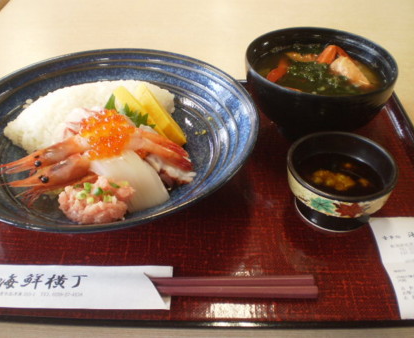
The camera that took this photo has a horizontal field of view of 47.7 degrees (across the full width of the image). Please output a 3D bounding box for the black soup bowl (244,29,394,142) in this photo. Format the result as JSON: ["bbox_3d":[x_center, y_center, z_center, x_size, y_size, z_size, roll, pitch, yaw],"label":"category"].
[{"bbox_3d":[0.105,-0.073,0.458,0.138,0.077,0.138,1,40,0],"label":"black soup bowl"}]

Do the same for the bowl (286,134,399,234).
[{"bbox_3d":[0.106,0.013,0.380,0.083,0.045,0.083,1,40,0],"label":"bowl"}]

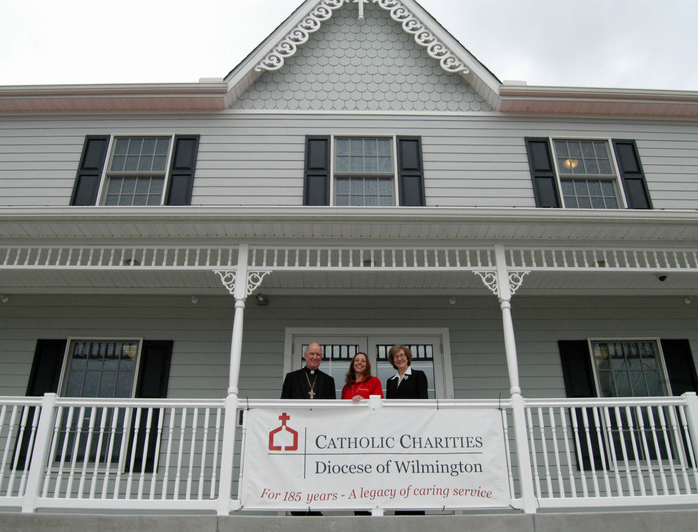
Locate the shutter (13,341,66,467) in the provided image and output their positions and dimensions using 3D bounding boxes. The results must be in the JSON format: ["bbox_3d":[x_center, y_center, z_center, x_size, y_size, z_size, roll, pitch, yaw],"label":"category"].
[{"bbox_3d":[-3.664,1.616,7.109,0.366,1.544,0.050,0,-24,-1],"label":"shutter"}]

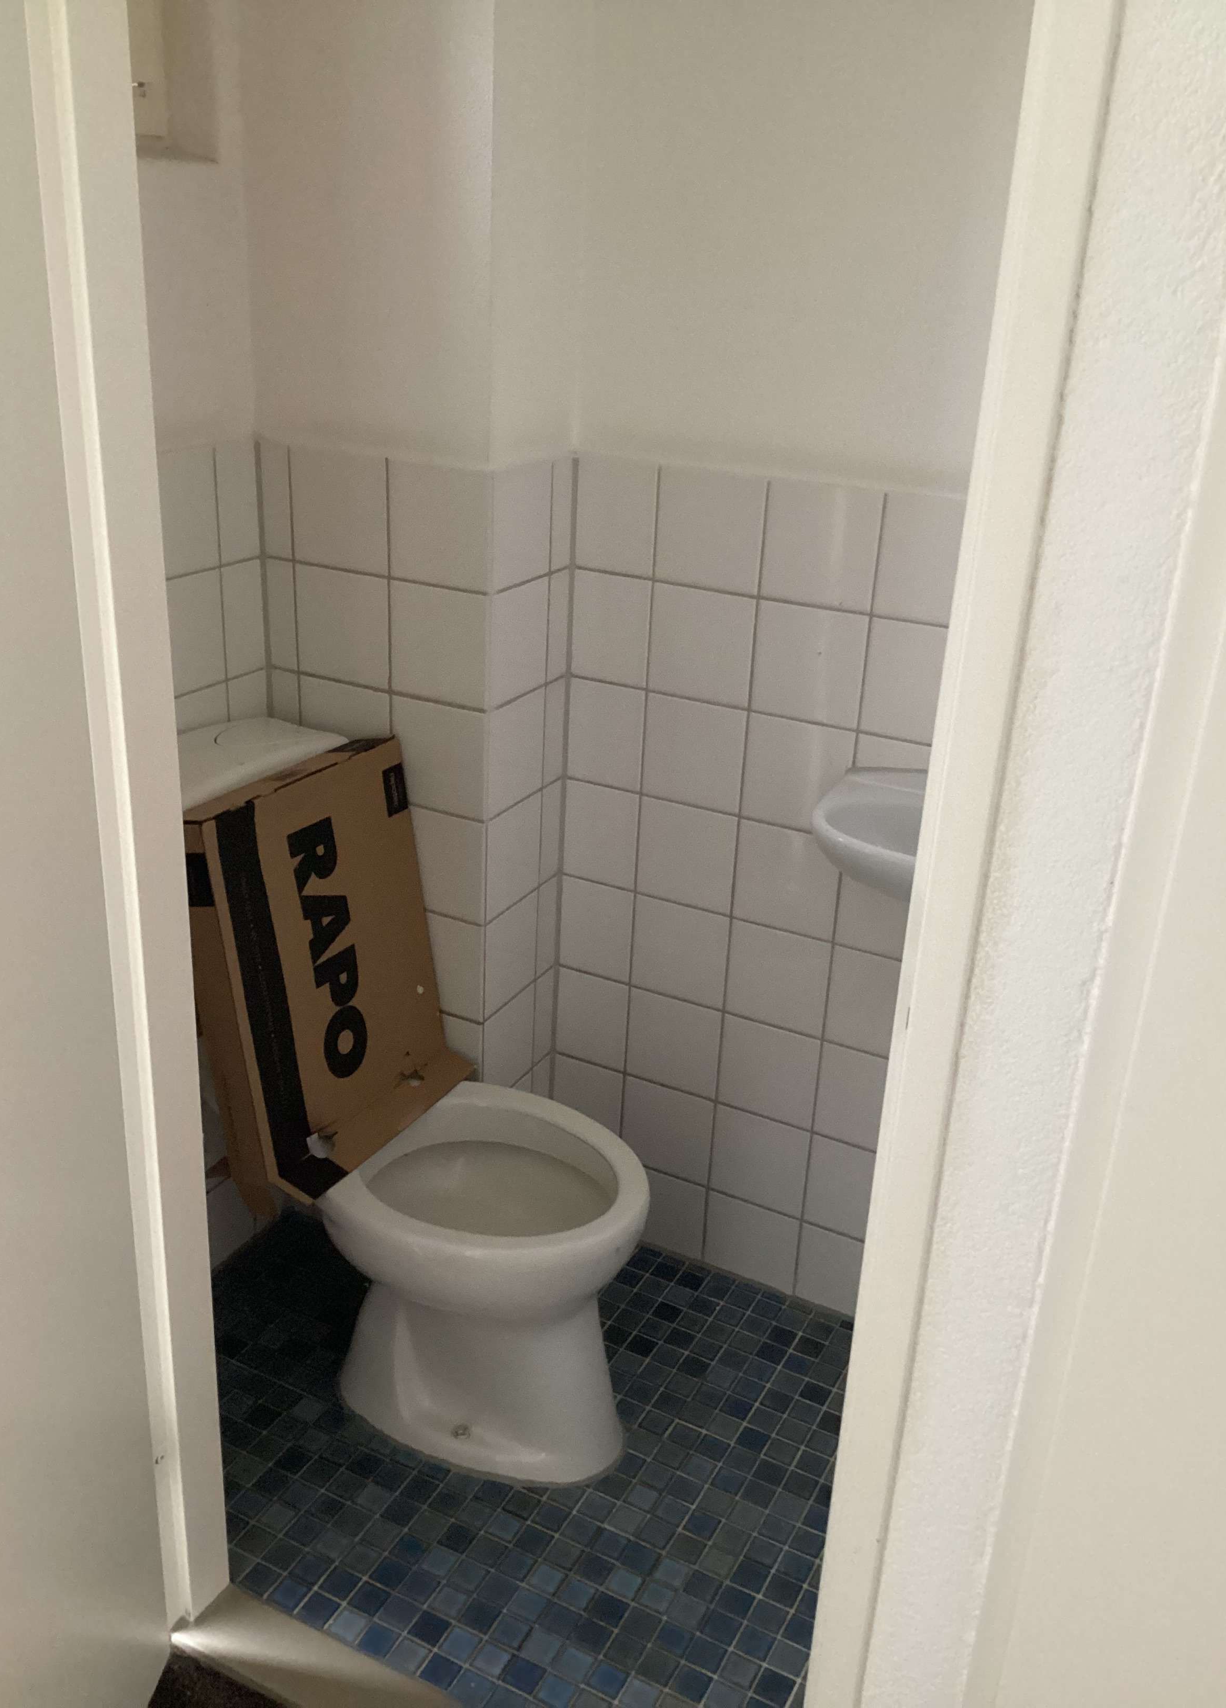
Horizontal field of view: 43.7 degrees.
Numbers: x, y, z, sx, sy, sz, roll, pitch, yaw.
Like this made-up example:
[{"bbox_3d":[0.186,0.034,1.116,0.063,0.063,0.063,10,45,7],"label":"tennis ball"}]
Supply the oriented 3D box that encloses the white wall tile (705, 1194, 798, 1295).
[{"bbox_3d":[0.212,0.589,2.332,0.149,0.134,0.010,14,25,24],"label":"white wall tile"}]

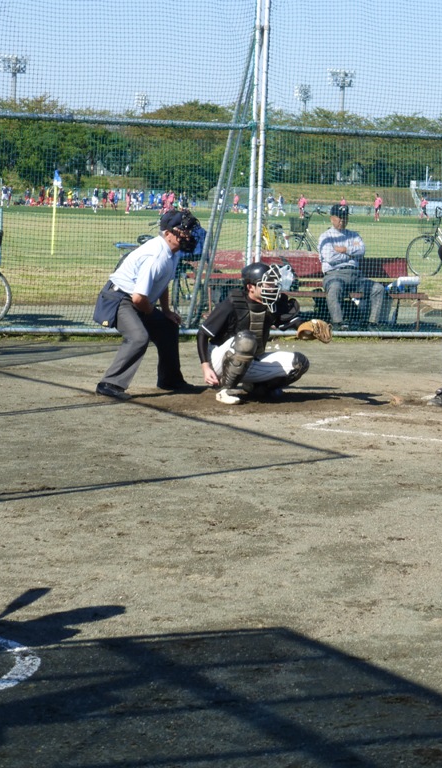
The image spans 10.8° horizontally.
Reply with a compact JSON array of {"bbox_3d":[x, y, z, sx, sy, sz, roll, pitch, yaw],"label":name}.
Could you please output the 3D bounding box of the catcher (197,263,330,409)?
[{"bbox_3d":[0.277,-0.353,16.000,0.850,0.960,0.720,5,5,34],"label":"catcher"}]

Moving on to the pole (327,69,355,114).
[{"bbox_3d":[22.687,-46.033,440.000,5.200,27.000,2.000,1,5,-11],"label":"pole"}]

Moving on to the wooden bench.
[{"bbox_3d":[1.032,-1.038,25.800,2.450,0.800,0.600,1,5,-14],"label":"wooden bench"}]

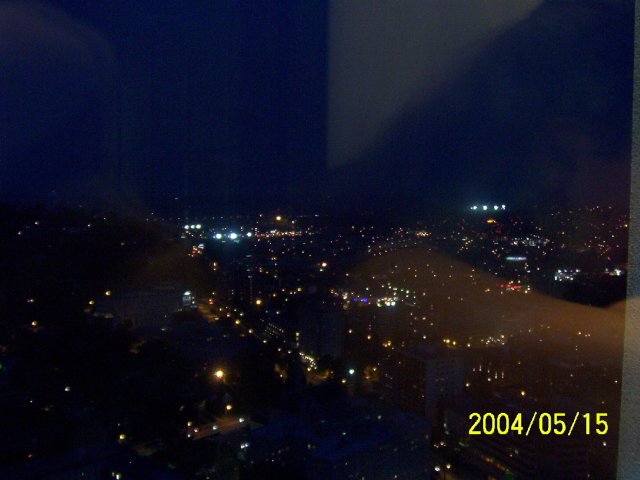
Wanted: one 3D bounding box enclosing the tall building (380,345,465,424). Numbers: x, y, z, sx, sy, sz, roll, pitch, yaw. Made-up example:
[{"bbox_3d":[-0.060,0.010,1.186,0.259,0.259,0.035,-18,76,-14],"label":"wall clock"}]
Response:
[{"bbox_3d":[58.599,81.583,387.371,25.626,39.400,46.846,-1,3,-27],"label":"tall building"}]

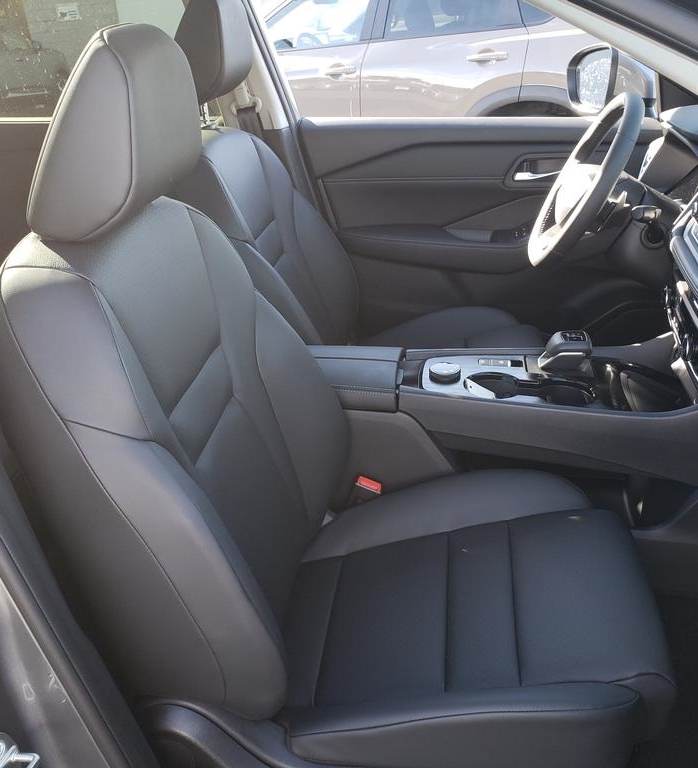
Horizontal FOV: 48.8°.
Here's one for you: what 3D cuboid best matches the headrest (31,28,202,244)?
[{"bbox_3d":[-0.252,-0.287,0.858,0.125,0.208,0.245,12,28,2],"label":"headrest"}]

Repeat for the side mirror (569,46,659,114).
[{"bbox_3d":[0.670,-0.776,1.959,0.140,0.165,0.230,-4,27,-6],"label":"side mirror"}]

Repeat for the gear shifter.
[{"bbox_3d":[0.374,-0.054,1.342,0.083,0.060,0.055,2,27,7],"label":"gear shifter"}]

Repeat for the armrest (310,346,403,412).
[{"bbox_3d":[-0.051,-0.017,1.380,0.290,0.058,0.195,2,27,7],"label":"armrest"}]

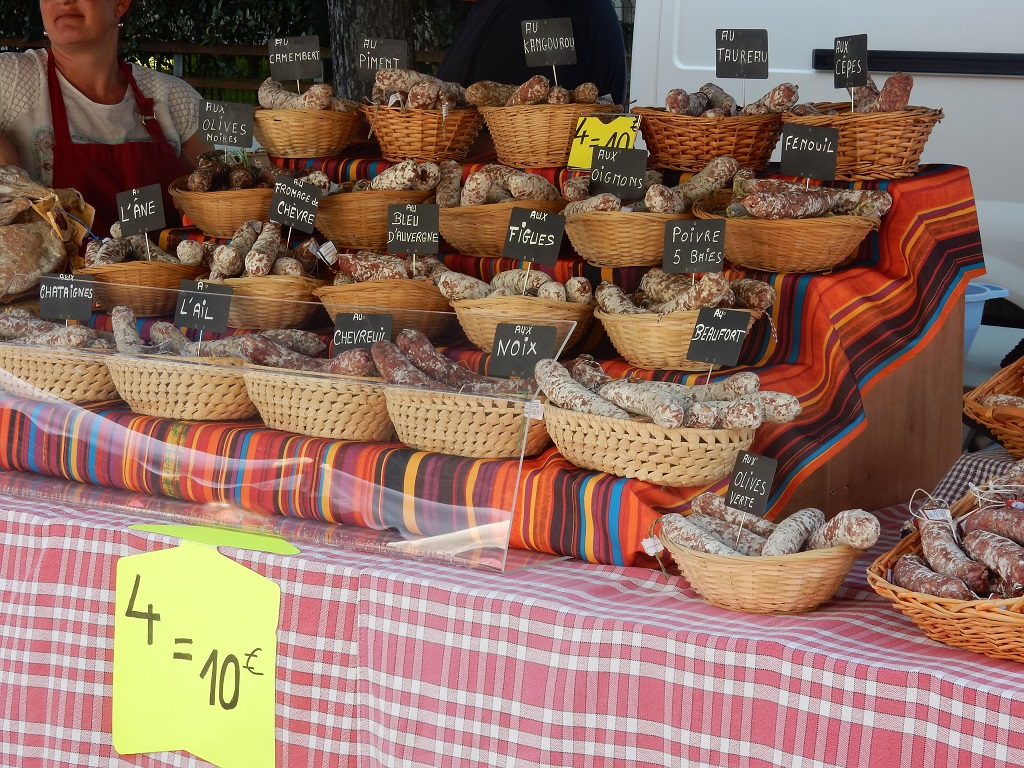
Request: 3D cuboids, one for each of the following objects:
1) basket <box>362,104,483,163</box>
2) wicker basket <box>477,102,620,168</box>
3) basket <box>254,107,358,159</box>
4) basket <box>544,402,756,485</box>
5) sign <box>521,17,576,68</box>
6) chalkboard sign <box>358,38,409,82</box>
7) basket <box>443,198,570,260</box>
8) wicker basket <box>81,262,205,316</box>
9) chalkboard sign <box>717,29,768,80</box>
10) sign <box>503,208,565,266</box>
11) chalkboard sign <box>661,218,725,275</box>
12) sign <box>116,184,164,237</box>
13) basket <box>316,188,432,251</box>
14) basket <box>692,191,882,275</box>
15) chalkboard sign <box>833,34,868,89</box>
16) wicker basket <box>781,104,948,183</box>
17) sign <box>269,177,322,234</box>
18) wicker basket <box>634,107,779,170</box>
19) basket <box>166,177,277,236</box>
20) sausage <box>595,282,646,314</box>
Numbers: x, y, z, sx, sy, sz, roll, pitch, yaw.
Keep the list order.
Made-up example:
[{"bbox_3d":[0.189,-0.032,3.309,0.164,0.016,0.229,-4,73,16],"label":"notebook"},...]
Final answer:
[{"bbox_3d":[-0.139,-0.397,4.629,0.180,0.092,0.205,6,9,40],"label":"basket"},{"bbox_3d":[0.060,-0.379,4.460,0.205,0.098,0.230,6,9,40],"label":"wicker basket"},{"bbox_3d":[-0.365,-0.447,5.199,0.209,0.089,0.167,5,8,38],"label":"basket"},{"bbox_3d":[0.176,0.080,3.750,0.300,0.078,0.210,6,10,42],"label":"basket"},{"bbox_3d":[0.056,-0.513,4.393,0.084,0.070,0.004,-4,8,25],"label":"sign"},{"bbox_3d":[-0.206,-0.525,4.737,0.081,0.070,0.003,1,7,12],"label":"chalkboard sign"},{"bbox_3d":[-0.017,-0.247,4.662,0.229,0.085,0.172,6,9,42],"label":"basket"},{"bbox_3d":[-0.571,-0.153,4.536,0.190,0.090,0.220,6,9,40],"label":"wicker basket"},{"bbox_3d":[0.328,-0.470,4.170,0.084,0.070,0.004,3,7,27],"label":"chalkboard sign"},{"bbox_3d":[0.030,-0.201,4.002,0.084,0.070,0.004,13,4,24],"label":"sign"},{"bbox_3d":[0.236,-0.179,3.794,0.084,0.070,0.004,5,5,14],"label":"chalkboard sign"},{"bbox_3d":[-0.587,-0.275,4.636,0.084,0.070,0.004,-5,5,28],"label":"sign"},{"bbox_3d":[-0.216,-0.255,4.530,0.250,0.083,0.170,6,10,42],"label":"basket"},{"bbox_3d":[0.398,-0.220,4.269,0.292,0.102,0.210,4,8,35],"label":"basket"},{"bbox_3d":[0.473,-0.451,4.096,0.003,0.070,0.081,-5,8,-33],"label":"chalkboard sign"},{"bbox_3d":[0.520,-0.360,4.359,0.258,0.108,0.194,5,8,40],"label":"wicker basket"},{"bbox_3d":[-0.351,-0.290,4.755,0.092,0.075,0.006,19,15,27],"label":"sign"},{"bbox_3d":[0.303,-0.381,4.566,0.258,0.097,0.194,5,8,40],"label":"wicker basket"},{"bbox_3d":[-0.457,-0.281,4.790,0.250,0.082,0.170,6,10,42],"label":"basket"},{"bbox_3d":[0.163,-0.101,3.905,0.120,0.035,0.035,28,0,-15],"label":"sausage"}]

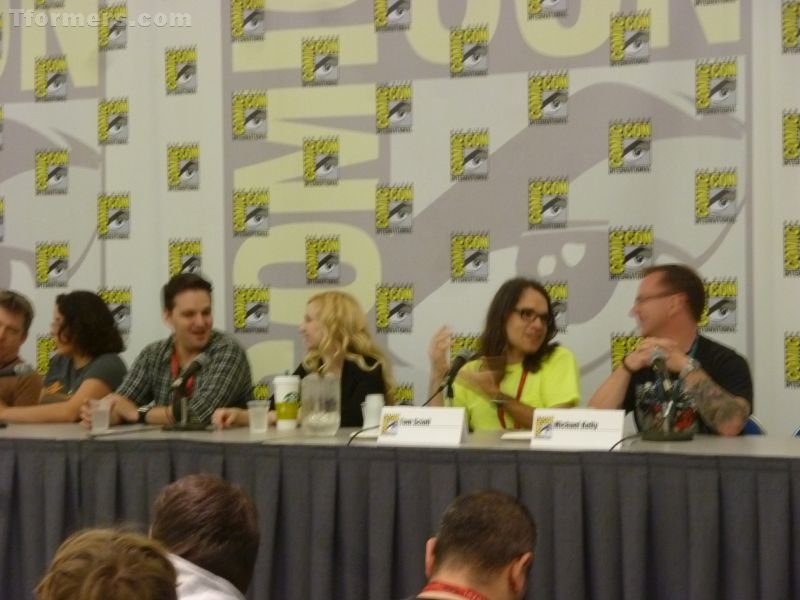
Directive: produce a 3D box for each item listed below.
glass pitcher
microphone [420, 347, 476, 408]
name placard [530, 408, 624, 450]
[{"bbox_3d":[-0.257,0.337,6.430,0.128,0.200,0.170,0,0,6],"label":"glass pitcher"},{"bbox_3d":[0.170,0.292,6.330,0.190,0.280,0.150,0,0,-32],"label":"microphone"},{"bbox_3d":[0.517,0.373,5.732,0.275,0.112,0.075,0,0,18],"label":"name placard"}]

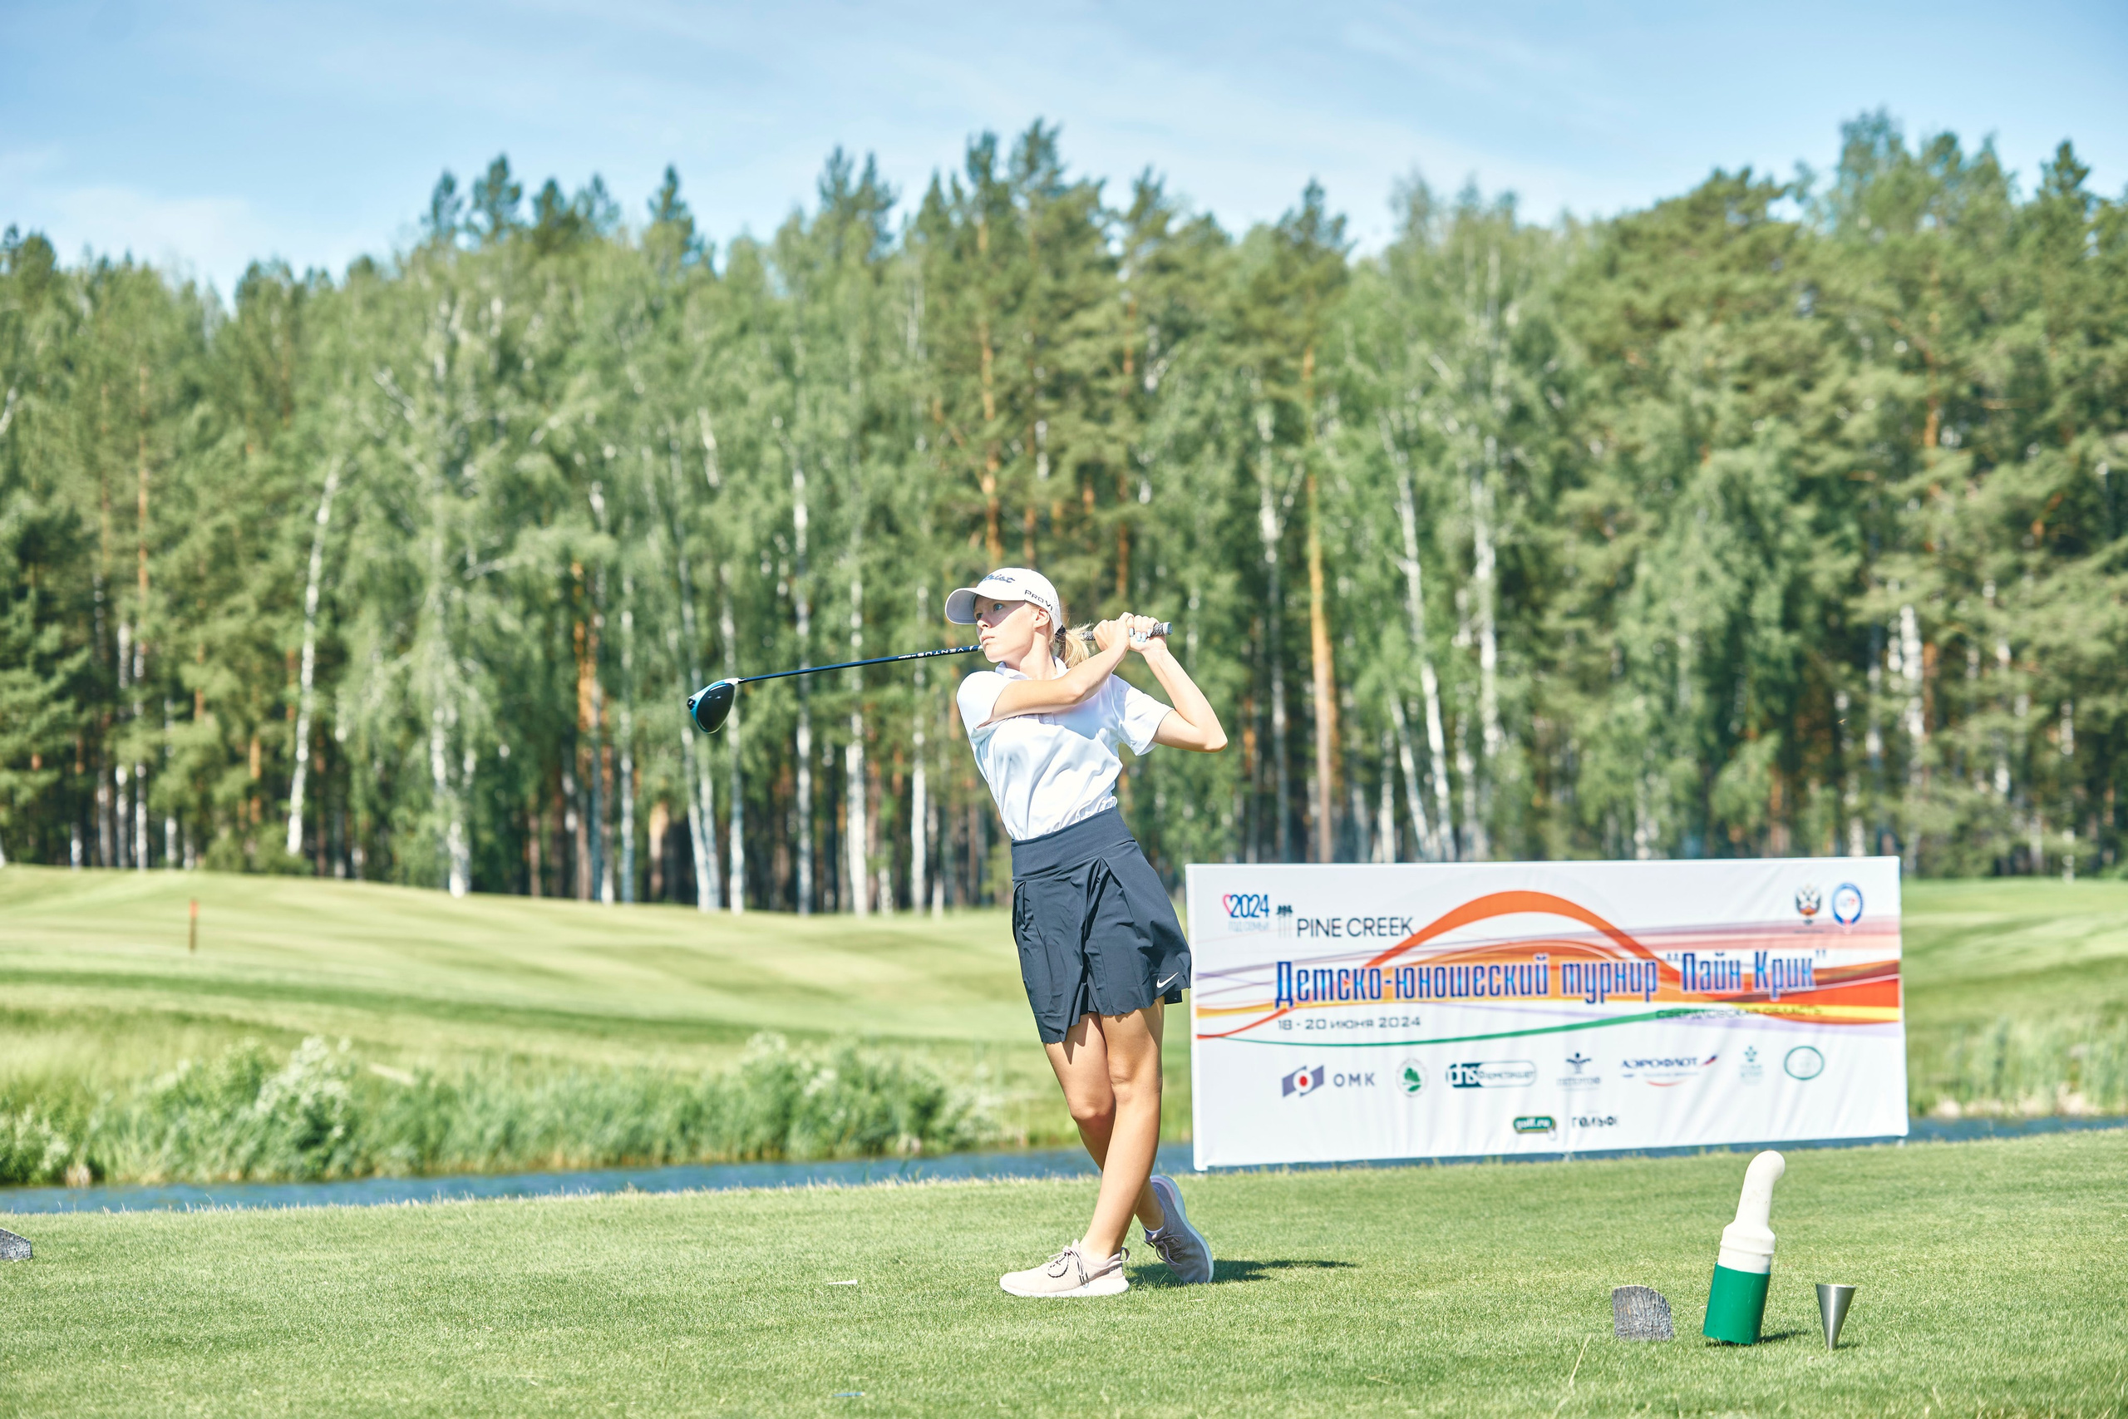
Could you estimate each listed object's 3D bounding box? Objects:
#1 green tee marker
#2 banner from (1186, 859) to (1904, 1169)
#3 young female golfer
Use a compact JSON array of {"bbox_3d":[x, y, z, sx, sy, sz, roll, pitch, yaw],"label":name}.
[{"bbox_3d":[1.280,1.000,9.980,0.106,0.360,0.106,9,-1,-7],"label":"green tee marker"},{"bbox_3d":[1.710,1.020,18.270,3.000,1.000,0.050,0,-3,-30],"label":"banner"},{"bbox_3d":[0.050,0.505,12.050,0.620,1.640,0.500,-2,-2,22],"label":"young female golfer"}]

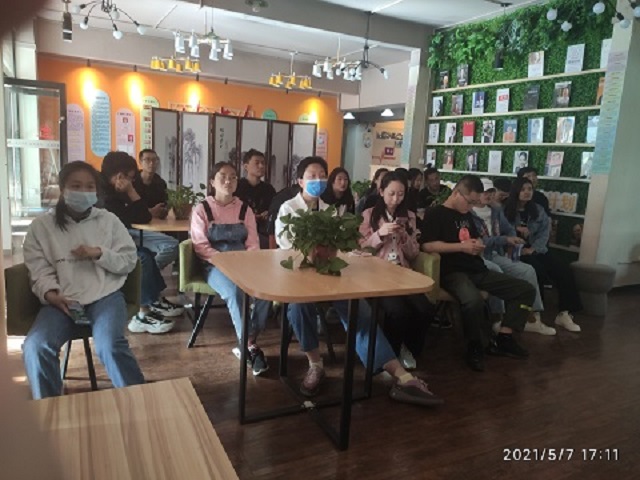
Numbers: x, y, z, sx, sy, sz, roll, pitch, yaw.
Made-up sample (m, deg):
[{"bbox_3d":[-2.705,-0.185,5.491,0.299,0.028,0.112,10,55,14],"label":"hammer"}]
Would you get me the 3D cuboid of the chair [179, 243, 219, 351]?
[{"bbox_3d":[-0.625,0.310,3.360,0.580,0.720,0.540,3,9,-5],"label":"chair"}]

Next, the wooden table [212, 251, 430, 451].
[{"bbox_3d":[-0.033,0.498,2.410,0.920,0.741,0.920,-1,10,-27],"label":"wooden table"}]

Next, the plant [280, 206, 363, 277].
[{"bbox_3d":[0.016,-0.017,2.441,0.380,0.280,0.360,4,9,0],"label":"plant"}]

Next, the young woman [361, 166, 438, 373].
[{"bbox_3d":[0.510,0.163,3.212,0.500,1.215,0.660,2,9,-10],"label":"young woman"}]

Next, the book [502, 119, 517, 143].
[{"bbox_3d":[2.260,-1.287,5.703,0.030,0.258,0.183,-2,11,-29],"label":"book"}]

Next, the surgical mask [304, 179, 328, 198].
[{"bbox_3d":[-0.019,-0.321,3.000,0.145,0.110,0.080,1,10,-14],"label":"surgical mask"}]

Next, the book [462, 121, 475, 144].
[{"bbox_3d":[2.021,-1.458,6.519,0.025,0.285,0.195,8,6,-31],"label":"book"}]

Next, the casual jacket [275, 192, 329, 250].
[{"bbox_3d":[-0.034,-0.022,2.970,0.480,0.540,0.340,1,10,-12],"label":"casual jacket"}]

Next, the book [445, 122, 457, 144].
[{"bbox_3d":[1.855,-1.508,6.809,0.025,0.280,0.190,8,6,-31],"label":"book"}]

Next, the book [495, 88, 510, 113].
[{"bbox_3d":[2.297,-1.740,6.016,0.022,0.285,0.194,-2,11,-30],"label":"book"}]

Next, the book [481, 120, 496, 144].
[{"bbox_3d":[2.102,-1.346,5.985,0.030,0.265,0.190,-2,11,-29],"label":"book"}]

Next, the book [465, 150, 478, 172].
[{"bbox_3d":[2.055,-1.052,6.474,0.022,0.267,0.193,-2,11,-30],"label":"book"}]

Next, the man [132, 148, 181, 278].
[{"bbox_3d":[-1.455,-0.132,4.139,0.500,1.230,0.740,-1,10,-26],"label":"man"}]

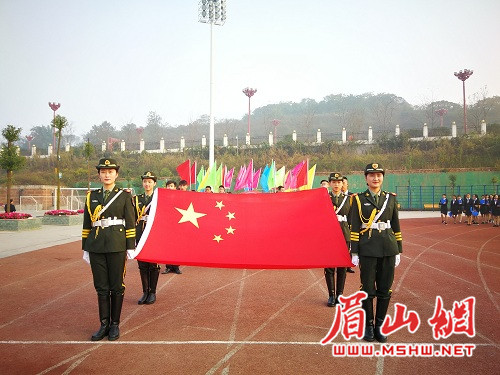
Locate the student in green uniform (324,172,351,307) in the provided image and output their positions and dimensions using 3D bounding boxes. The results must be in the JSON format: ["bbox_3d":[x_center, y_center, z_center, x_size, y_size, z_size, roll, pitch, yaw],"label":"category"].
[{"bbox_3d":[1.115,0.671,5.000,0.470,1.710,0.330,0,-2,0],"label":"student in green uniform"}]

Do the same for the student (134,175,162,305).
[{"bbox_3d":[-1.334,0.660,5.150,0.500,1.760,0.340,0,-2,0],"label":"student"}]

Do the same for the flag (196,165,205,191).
[{"bbox_3d":[-1.523,-0.308,12.000,0.270,0.800,0.140,0,-2,0],"label":"flag"}]

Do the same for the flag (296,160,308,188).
[{"bbox_3d":[1.494,-0.370,11.100,0.360,0.820,0.160,0,-2,0],"label":"flag"}]

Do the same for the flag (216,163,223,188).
[{"bbox_3d":[-0.938,-0.348,11.800,0.260,0.800,0.140,0,-2,0],"label":"flag"}]

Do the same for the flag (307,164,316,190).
[{"bbox_3d":[1.831,-0.293,11.800,0.420,0.820,0.160,0,-2,0],"label":"flag"}]

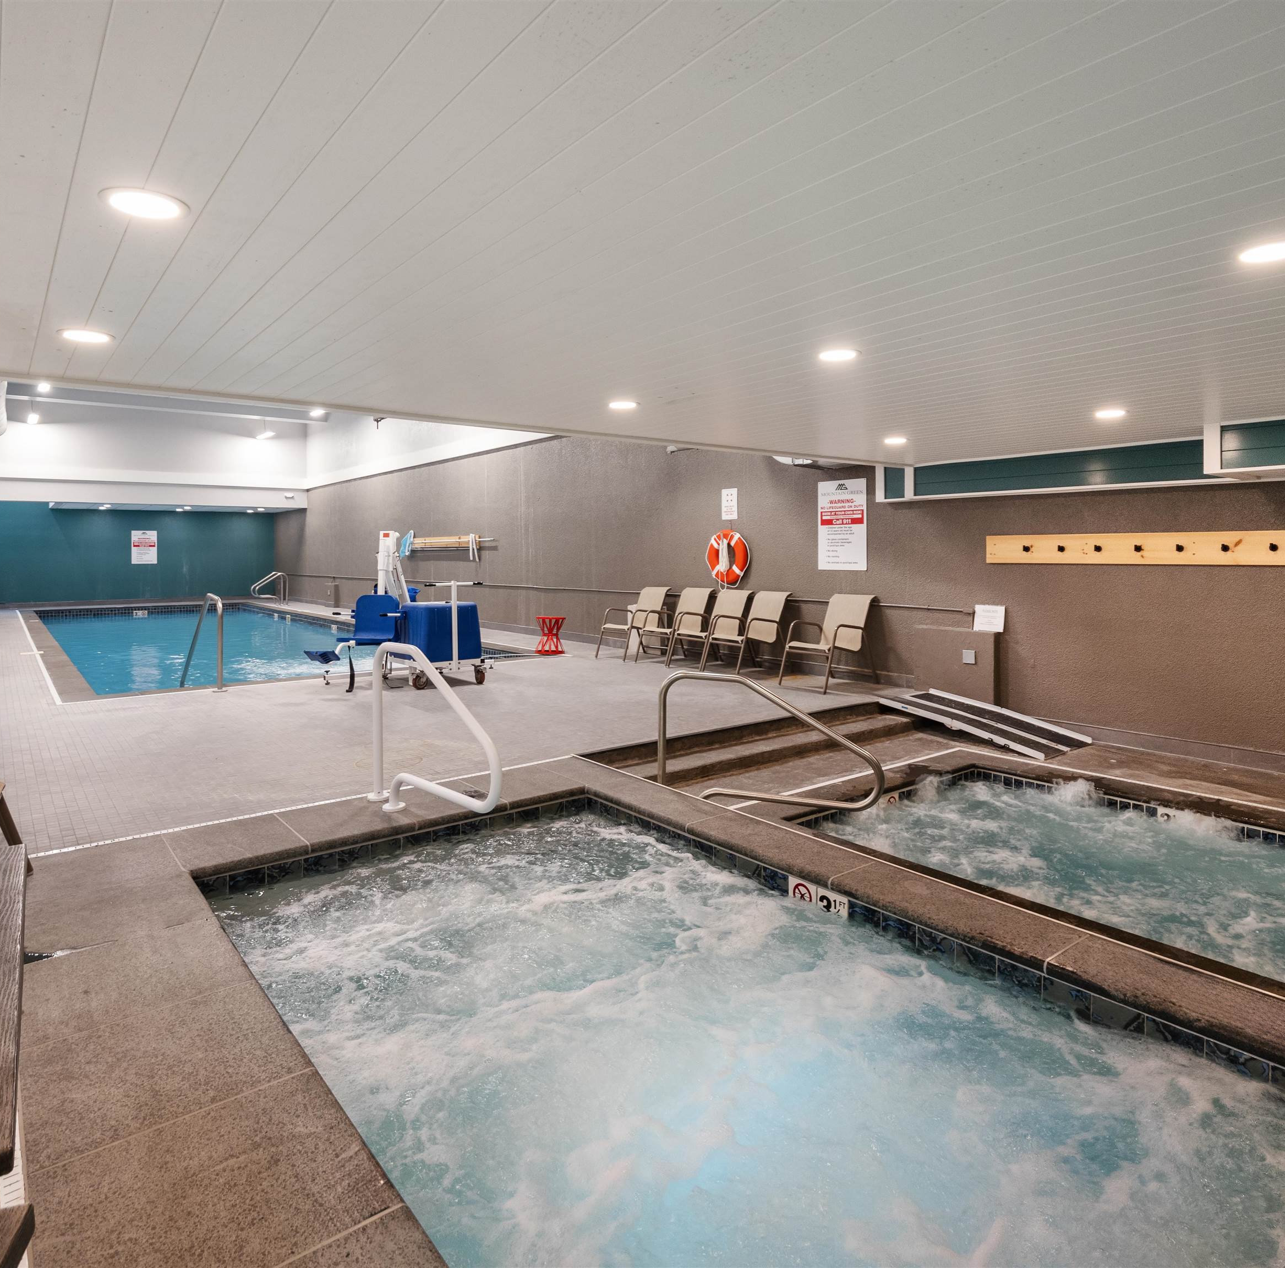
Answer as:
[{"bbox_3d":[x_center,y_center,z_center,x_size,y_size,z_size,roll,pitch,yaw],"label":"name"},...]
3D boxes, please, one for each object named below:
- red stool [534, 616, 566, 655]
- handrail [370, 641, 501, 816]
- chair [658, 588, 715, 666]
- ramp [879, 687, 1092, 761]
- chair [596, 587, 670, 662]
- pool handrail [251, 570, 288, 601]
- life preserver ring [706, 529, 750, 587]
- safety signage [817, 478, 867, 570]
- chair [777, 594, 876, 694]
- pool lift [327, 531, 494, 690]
[{"bbox_3d":[-1.193,0.013,10.083,0.384,0.486,0.384,0,4,0],"label":"red stool"},{"bbox_3d":[-1.048,0.498,3.755,0.102,0.839,1.146,-4,6,-41],"label":"handrail"},{"bbox_3d":[0.394,-0.102,9.242,0.778,0.860,0.578,-4,6,-40],"label":"chair"},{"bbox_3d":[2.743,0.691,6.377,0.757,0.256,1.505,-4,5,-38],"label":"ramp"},{"bbox_3d":[-0.095,-0.141,9.669,0.778,0.860,0.578,-4,6,-40],"label":"chair"},{"bbox_3d":[-9.616,-1.129,19.962,0.819,0.880,0.532,-4,6,-40],"label":"pool handrail"},{"bbox_3d":[0.989,-0.883,9.008,0.113,0.624,0.624,-4,6,-40],"label":"life preserver ring"},{"bbox_3d":[2.013,-1.092,7.861,0.020,0.914,0.599,-4,6,-40],"label":"safety signage"},{"bbox_3d":[1.786,0.061,7.553,0.778,0.860,0.578,-4,6,-40],"label":"chair"},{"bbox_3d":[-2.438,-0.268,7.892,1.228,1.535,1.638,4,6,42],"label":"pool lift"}]

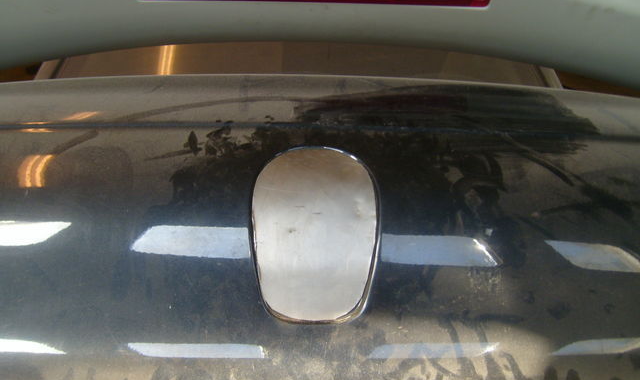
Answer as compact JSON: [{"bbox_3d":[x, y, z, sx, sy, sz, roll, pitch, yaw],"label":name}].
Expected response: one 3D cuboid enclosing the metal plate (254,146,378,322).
[{"bbox_3d":[-0.004,0.044,0.640,0.122,0.178,0.014,1,-10,1],"label":"metal plate"}]

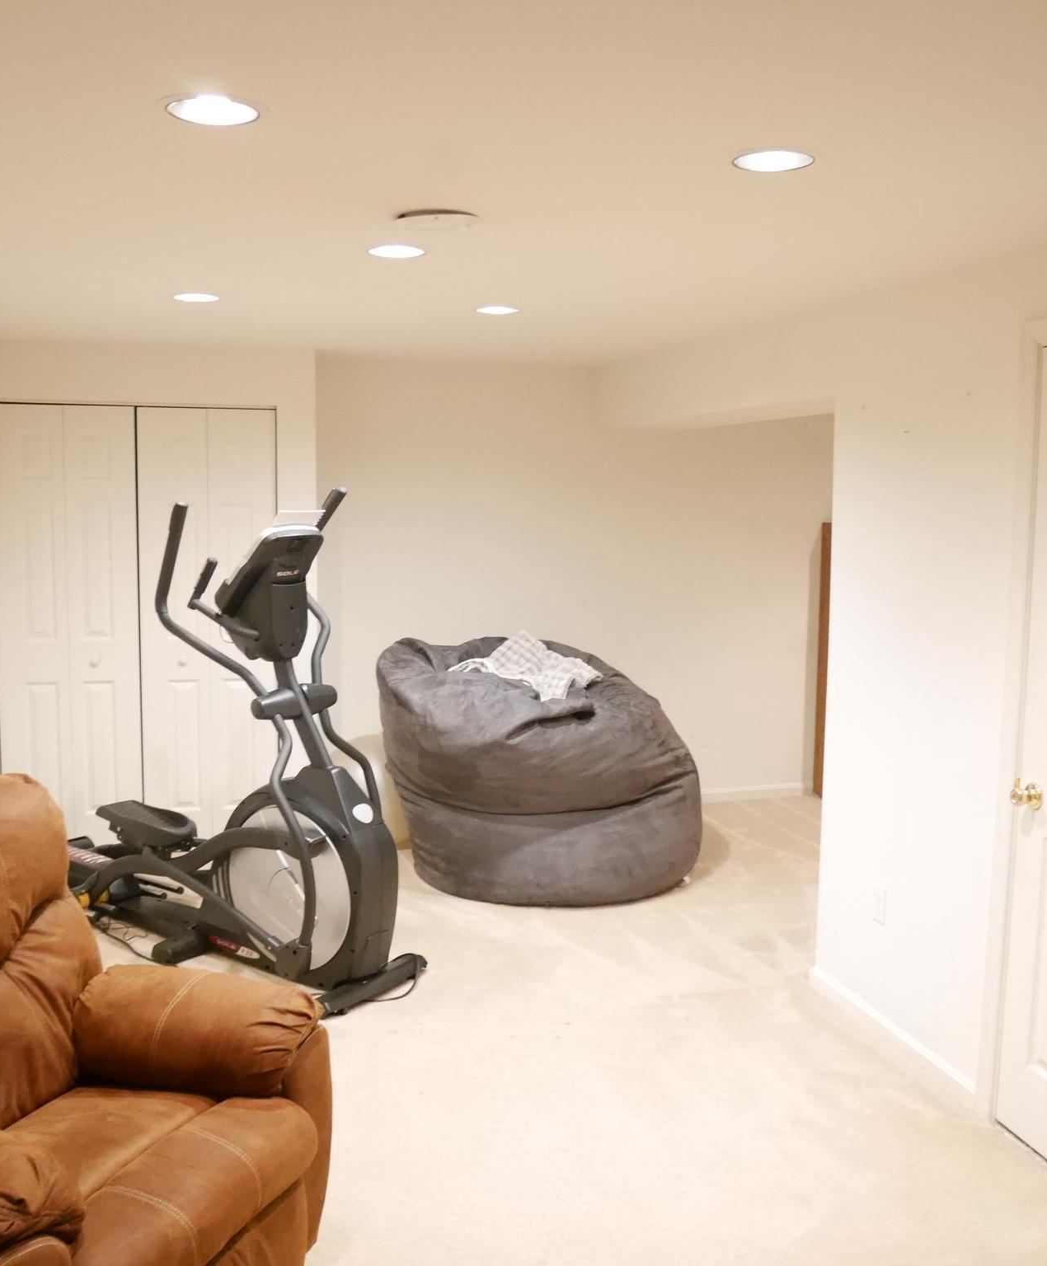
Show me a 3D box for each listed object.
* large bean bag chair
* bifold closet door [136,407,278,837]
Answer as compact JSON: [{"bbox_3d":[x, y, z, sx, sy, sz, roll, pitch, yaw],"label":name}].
[{"bbox_3d":[0.093,0.541,5.334,1.420,1.000,1.300,0,7,0],"label":"large bean bag chair"},{"bbox_3d":[-1.399,0.018,5.251,0.598,2.010,0.035,-2,7,-16],"label":"bifold closet door"}]

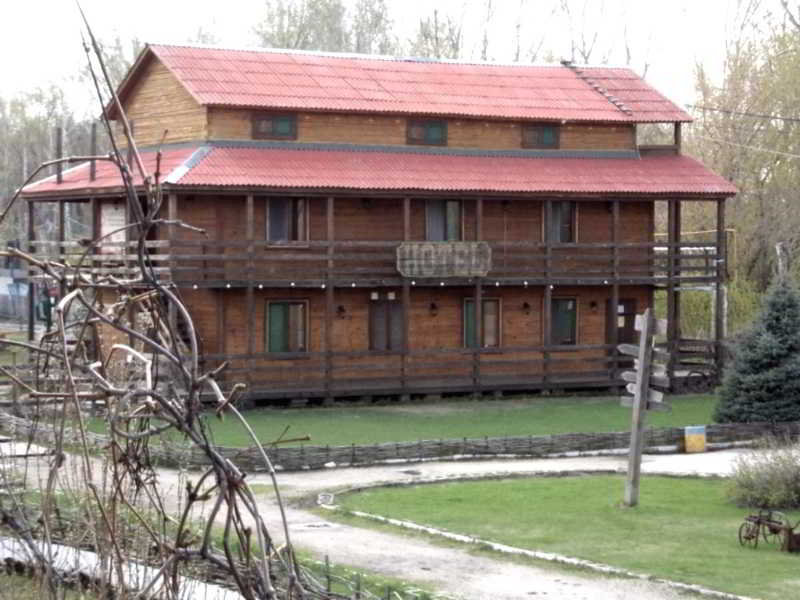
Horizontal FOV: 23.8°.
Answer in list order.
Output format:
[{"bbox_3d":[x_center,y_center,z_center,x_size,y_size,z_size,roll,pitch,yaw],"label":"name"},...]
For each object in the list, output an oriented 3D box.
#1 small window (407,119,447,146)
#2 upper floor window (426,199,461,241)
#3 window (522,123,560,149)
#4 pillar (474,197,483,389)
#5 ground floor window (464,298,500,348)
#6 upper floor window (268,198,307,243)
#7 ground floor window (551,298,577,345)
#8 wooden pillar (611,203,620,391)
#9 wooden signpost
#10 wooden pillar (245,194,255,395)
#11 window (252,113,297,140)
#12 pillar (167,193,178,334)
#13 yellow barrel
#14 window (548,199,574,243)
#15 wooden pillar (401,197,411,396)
[{"bbox_3d":[0.695,-4.323,48.763,1.216,0.745,0.120,-1,2,-26],"label":"small window"},{"bbox_3d":[1.258,-2.180,52.979,1.247,1.341,0.120,-1,2,-28],"label":"upper floor window"},{"bbox_3d":[4.132,-4.798,55.493,1.315,0.797,0.120,-1,2,-28],"label":"window"},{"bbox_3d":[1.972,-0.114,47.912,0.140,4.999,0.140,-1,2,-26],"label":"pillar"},{"bbox_3d":[2.180,0.668,49.635,1.122,1.415,0.120,-1,2,-26],"label":"ground floor window"},{"bbox_3d":[-2.999,-2.076,50.695,1.280,1.342,0.120,-1,2,-28],"label":"upper floor window"},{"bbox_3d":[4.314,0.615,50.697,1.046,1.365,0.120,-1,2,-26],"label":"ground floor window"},{"bbox_3d":[6.207,-0.191,54.623,0.140,5.435,0.140,-1,2,-28],"label":"wooden pillar"},{"bbox_3d":[3.565,1.585,28.002,0.700,2.900,0.300,5,1,-6],"label":"wooden signpost"},{"bbox_3d":[-3.882,-0.106,49.207,0.140,5.234,0.140,-1,2,-28],"label":"wooden pillar"},{"bbox_3d":[-3.397,-4.713,51.451,1.354,0.753,0.120,-1,2,-28],"label":"window"},{"bbox_3d":[-5.766,-0.110,48.194,0.140,5.241,0.140,-1,2,-28],"label":"pillar"},{"bbox_3d":[5.527,2.592,35.468,0.410,0.510,0.410,0,1,9],"label":"yellow barrel"},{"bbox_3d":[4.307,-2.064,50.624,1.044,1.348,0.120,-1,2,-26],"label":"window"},{"bbox_3d":[0.142,-0.112,51.368,0.140,5.356,0.140,-1,2,-28],"label":"wooden pillar"}]

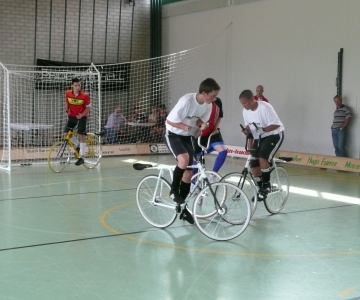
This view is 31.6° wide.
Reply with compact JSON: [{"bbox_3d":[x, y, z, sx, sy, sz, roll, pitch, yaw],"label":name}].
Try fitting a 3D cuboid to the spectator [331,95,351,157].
[{"bbox_3d":[3.662,-0.436,14.500,0.480,1.630,0.360,4,7,37],"label":"spectator"}]

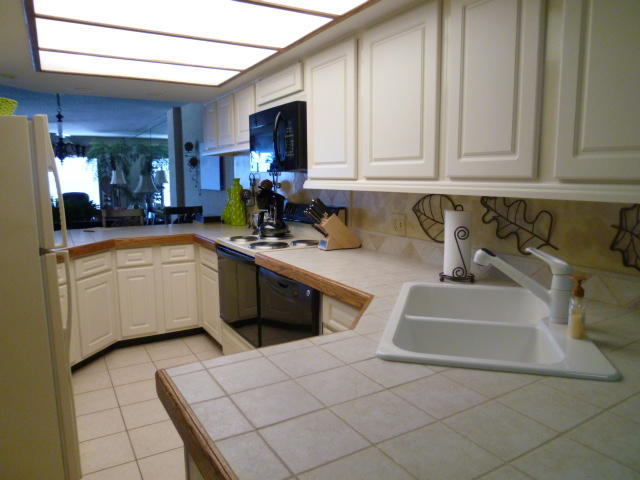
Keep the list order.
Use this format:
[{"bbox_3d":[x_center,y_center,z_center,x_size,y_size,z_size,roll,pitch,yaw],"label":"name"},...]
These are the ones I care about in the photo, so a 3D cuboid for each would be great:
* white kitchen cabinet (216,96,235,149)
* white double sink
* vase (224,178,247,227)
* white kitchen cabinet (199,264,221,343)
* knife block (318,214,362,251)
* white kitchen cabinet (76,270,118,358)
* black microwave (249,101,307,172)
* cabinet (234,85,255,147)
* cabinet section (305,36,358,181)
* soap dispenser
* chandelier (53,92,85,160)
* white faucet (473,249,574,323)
[{"bbox_3d":[-0.710,-1.062,4.090,0.330,0.430,0.447,-5,9,-31],"label":"white kitchen cabinet"},{"bbox_3d":[0.525,0.349,1.487,0.560,0.200,0.820,2,8,15],"label":"white double sink"},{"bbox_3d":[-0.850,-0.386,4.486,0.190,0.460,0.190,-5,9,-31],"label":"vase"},{"bbox_3d":[-0.620,0.464,3.679,0.580,0.560,0.490,-5,9,-31],"label":"white kitchen cabinet"},{"bbox_3d":[0.120,-0.058,2.962,0.250,0.230,0.120,-5,9,-31],"label":"knife block"},{"bbox_3d":[-1.916,0.531,3.343,0.550,0.560,0.420,1,8,10],"label":"white kitchen cabinet"},{"bbox_3d":[-0.162,-0.691,3.152,0.410,0.422,0.741,-5,9,-31],"label":"black microwave"},{"bbox_3d":[-0.473,-1.009,3.702,0.330,0.430,0.420,-5,9,-31],"label":"cabinet"},{"bbox_3d":[0.204,-0.712,2.595,0.330,0.700,0.512,-5,9,-31],"label":"cabinet section"},{"bbox_3d":[0.739,0.193,1.268,0.052,0.180,0.050,2,8,15],"label":"soap dispenser"},{"bbox_3d":[-3.110,-1.369,5.400,0.560,0.800,0.560,-5,9,-31],"label":"chandelier"},{"bbox_3d":[0.665,0.141,1.458,0.290,0.230,0.060,3,9,22],"label":"white faucet"}]

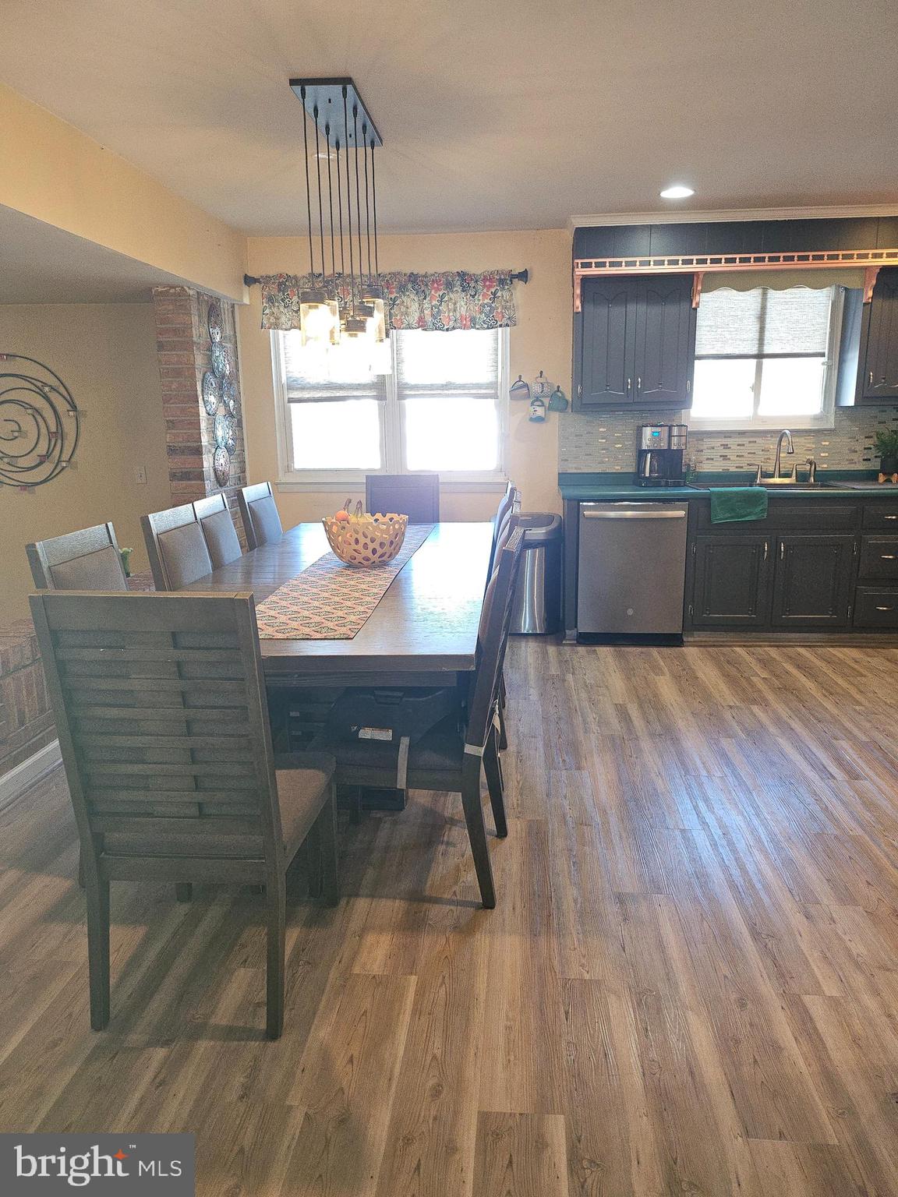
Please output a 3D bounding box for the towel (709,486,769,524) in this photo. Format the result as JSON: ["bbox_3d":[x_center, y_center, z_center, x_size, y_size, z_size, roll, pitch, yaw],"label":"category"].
[{"bbox_3d":[1.587,-0.515,4.597,0.306,0.202,0.141,0,13,5],"label":"towel"}]

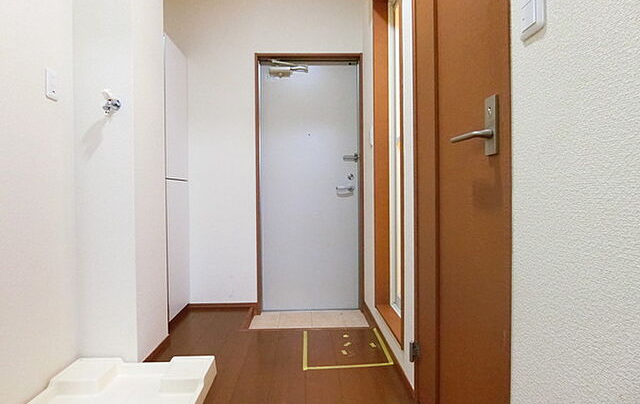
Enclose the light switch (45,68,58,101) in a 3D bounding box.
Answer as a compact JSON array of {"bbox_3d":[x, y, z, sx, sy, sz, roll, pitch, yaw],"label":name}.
[{"bbox_3d":[-1.124,-0.493,1.486,0.011,0.119,0.071,0,1,-2],"label":"light switch"}]

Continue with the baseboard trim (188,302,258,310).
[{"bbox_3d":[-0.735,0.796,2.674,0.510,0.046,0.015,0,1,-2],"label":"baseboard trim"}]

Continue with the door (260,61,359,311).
[{"bbox_3d":[-0.072,-0.136,2.737,0.825,1.987,0.110,0,1,-2],"label":"door"}]

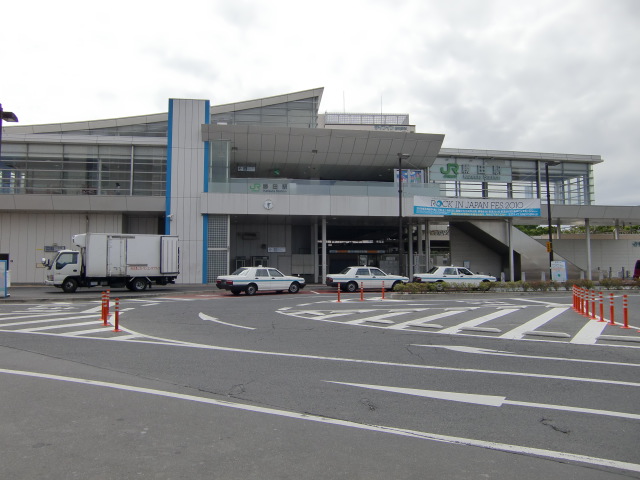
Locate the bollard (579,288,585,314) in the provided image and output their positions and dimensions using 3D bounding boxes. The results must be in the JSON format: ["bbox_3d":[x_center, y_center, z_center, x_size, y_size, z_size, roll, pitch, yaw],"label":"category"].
[{"bbox_3d":[8.258,1.923,16.327,0.200,0.810,0.200,0,-3,0],"label":"bollard"}]

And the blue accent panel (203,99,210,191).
[{"bbox_3d":[-8.567,-7.110,39.179,0.380,7.069,0.250,0,-3,-9],"label":"blue accent panel"}]

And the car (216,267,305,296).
[{"bbox_3d":[-3.048,2.157,27.929,4.690,1.500,1.700,2,-3,-36],"label":"car"}]

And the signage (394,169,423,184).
[{"bbox_3d":[6.963,-4.853,40.276,2.300,1.390,0.150,1,-3,-5],"label":"signage"}]

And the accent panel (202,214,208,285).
[{"bbox_3d":[-7.963,0.653,36.007,0.340,4.870,0.200,1,-3,-5],"label":"accent panel"}]

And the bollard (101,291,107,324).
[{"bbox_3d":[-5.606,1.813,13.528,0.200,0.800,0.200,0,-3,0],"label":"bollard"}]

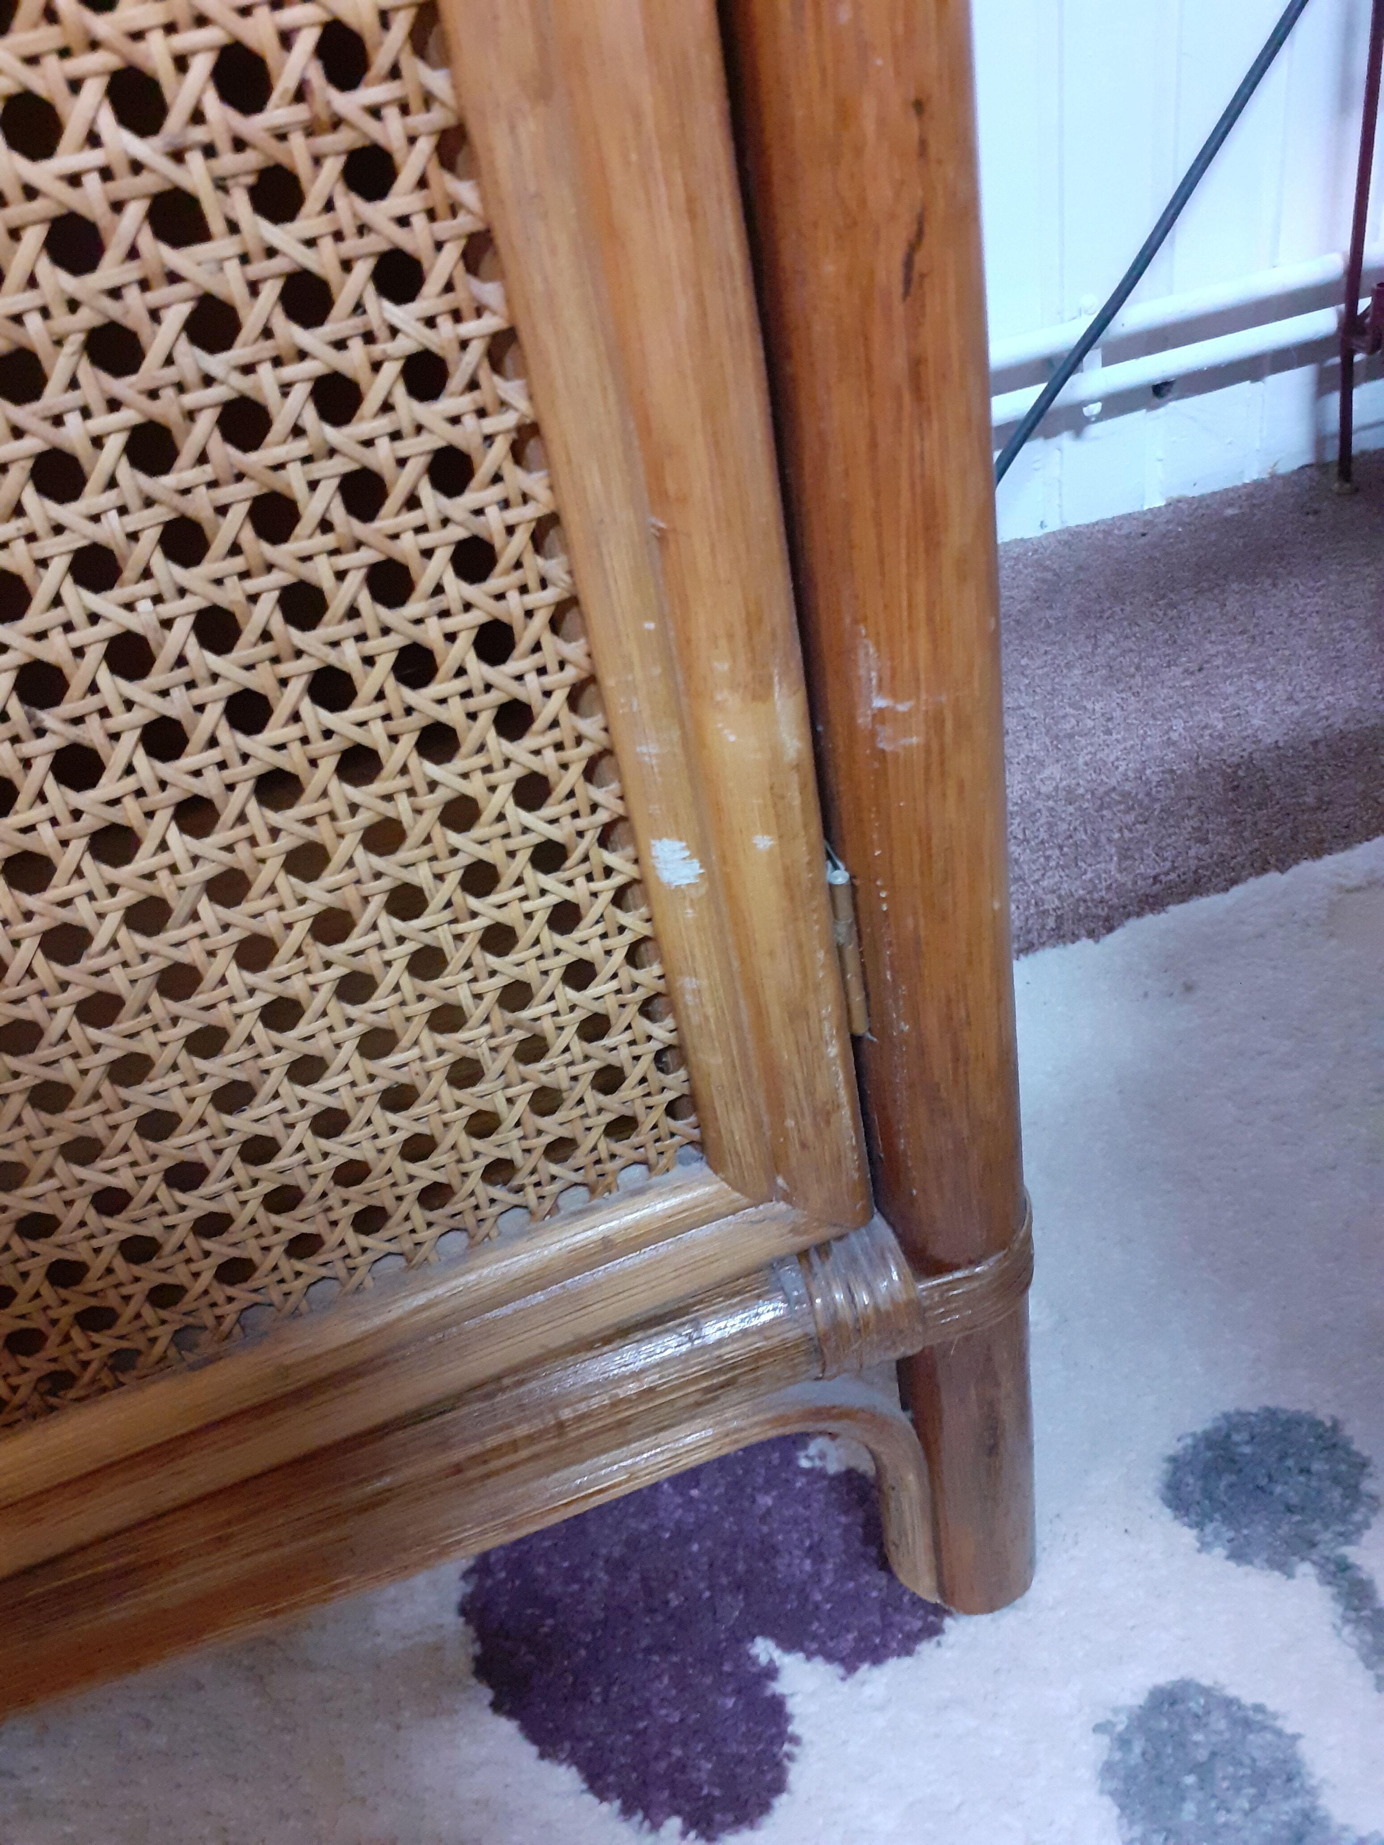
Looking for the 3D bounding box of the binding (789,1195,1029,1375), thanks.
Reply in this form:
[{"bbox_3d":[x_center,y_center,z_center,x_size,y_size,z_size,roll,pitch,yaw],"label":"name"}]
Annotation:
[{"bbox_3d":[0.049,0.079,0.328,0.060,0.031,0.033,-20,37,-13],"label":"binding"}]

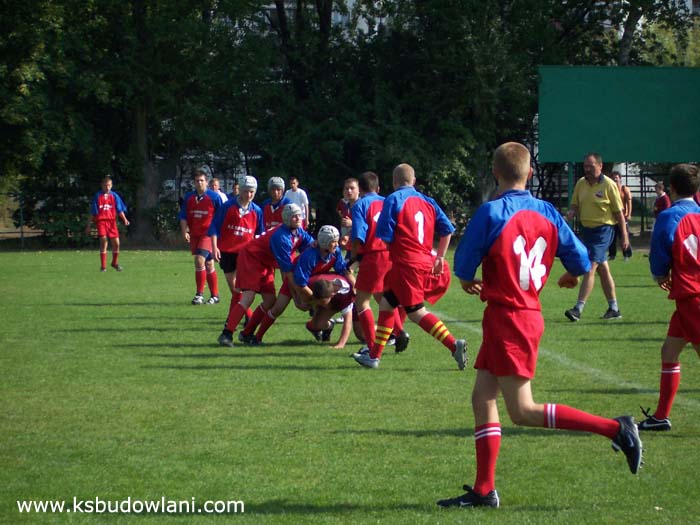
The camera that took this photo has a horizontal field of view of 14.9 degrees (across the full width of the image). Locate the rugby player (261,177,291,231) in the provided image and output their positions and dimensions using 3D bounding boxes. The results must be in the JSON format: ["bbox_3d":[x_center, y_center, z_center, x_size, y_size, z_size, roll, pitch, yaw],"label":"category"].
[{"bbox_3d":[-0.812,-0.191,29.507,0.470,1.540,0.380,0,2,-2],"label":"rugby player"}]

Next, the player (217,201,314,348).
[{"bbox_3d":[-0.760,0.098,24.013,0.850,1.280,0.580,1,2,25],"label":"player"}]

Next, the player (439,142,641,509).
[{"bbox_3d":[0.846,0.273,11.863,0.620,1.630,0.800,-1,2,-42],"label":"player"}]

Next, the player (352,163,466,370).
[{"bbox_3d":[0.474,0.027,20.910,0.600,1.600,0.700,-1,2,-38],"label":"player"}]

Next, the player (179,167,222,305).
[{"bbox_3d":[-1.820,-0.335,32.604,0.540,1.650,0.380,0,2,-4],"label":"player"}]

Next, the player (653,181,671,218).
[{"bbox_3d":[5.678,-0.734,48.499,0.330,1.530,0.450,-1,2,-32],"label":"player"}]

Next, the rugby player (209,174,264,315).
[{"bbox_3d":[-1.148,-0.119,27.008,0.560,1.540,0.500,0,2,-4],"label":"rugby player"}]

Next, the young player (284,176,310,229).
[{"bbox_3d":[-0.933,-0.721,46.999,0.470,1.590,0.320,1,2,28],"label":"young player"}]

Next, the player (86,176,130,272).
[{"bbox_3d":[-4.035,-0.651,44.600,0.700,1.590,0.380,0,2,4],"label":"player"}]

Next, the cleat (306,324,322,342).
[{"bbox_3d":[-0.323,0.659,24.600,0.100,0.110,0.260,-2,32,-44],"label":"cleat"}]

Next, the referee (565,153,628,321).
[{"bbox_3d":[2.660,-0.296,28.803,0.600,1.790,0.580,1,2,38],"label":"referee"}]

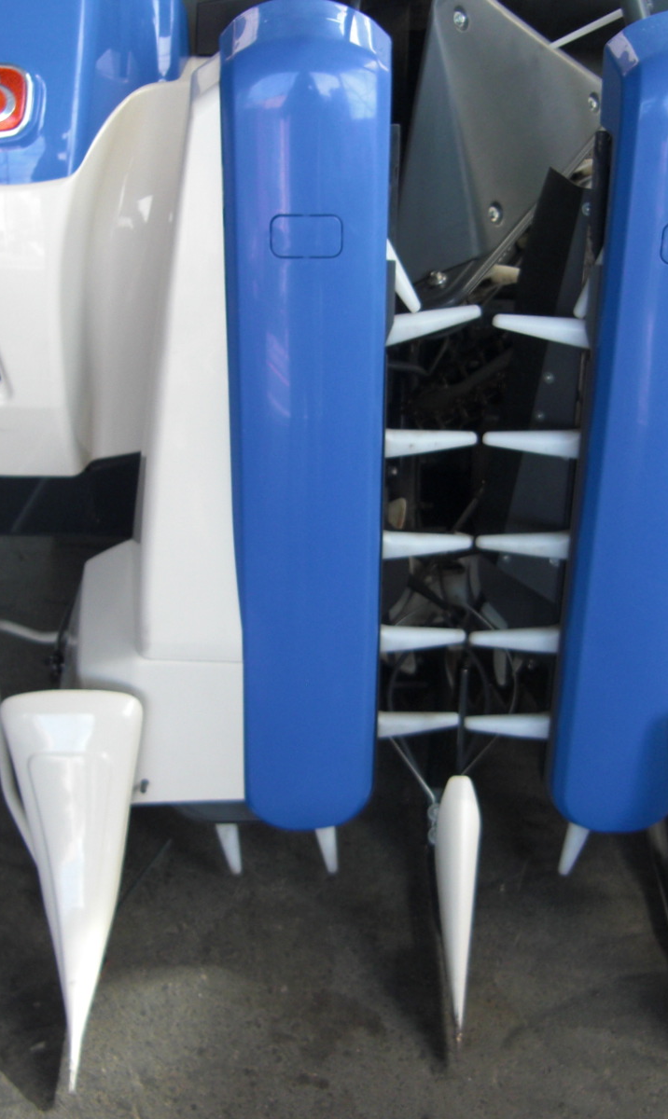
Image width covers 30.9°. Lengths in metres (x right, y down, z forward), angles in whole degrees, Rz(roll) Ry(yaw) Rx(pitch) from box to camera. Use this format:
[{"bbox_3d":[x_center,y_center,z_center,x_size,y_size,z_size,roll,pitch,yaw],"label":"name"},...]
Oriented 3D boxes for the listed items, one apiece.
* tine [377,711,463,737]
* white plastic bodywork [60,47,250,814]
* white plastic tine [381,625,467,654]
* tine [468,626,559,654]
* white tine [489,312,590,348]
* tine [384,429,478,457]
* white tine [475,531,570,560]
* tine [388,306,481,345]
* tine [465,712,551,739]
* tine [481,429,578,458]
[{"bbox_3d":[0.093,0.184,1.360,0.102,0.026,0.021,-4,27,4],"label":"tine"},{"bbox_3d":[-0.237,-0.125,1.460,0.250,0.885,0.200,0,24,0],"label":"white plastic bodywork"},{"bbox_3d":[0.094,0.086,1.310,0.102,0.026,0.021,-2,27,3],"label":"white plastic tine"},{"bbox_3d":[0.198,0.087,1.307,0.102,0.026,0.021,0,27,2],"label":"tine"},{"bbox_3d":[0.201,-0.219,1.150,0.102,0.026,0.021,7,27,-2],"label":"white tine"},{"bbox_3d":[0.106,-0.131,1.354,0.111,0.031,0.022,-2,24,1],"label":"tine"},{"bbox_3d":[0.222,-0.017,1.405,0.117,0.031,0.022,1,24,-1],"label":"white tine"},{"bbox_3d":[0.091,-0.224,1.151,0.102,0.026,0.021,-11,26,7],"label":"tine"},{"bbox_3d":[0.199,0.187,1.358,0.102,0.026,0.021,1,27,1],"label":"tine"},{"bbox_3d":[0.224,-0.130,1.354,0.117,0.031,0.022,1,24,-1],"label":"tine"}]

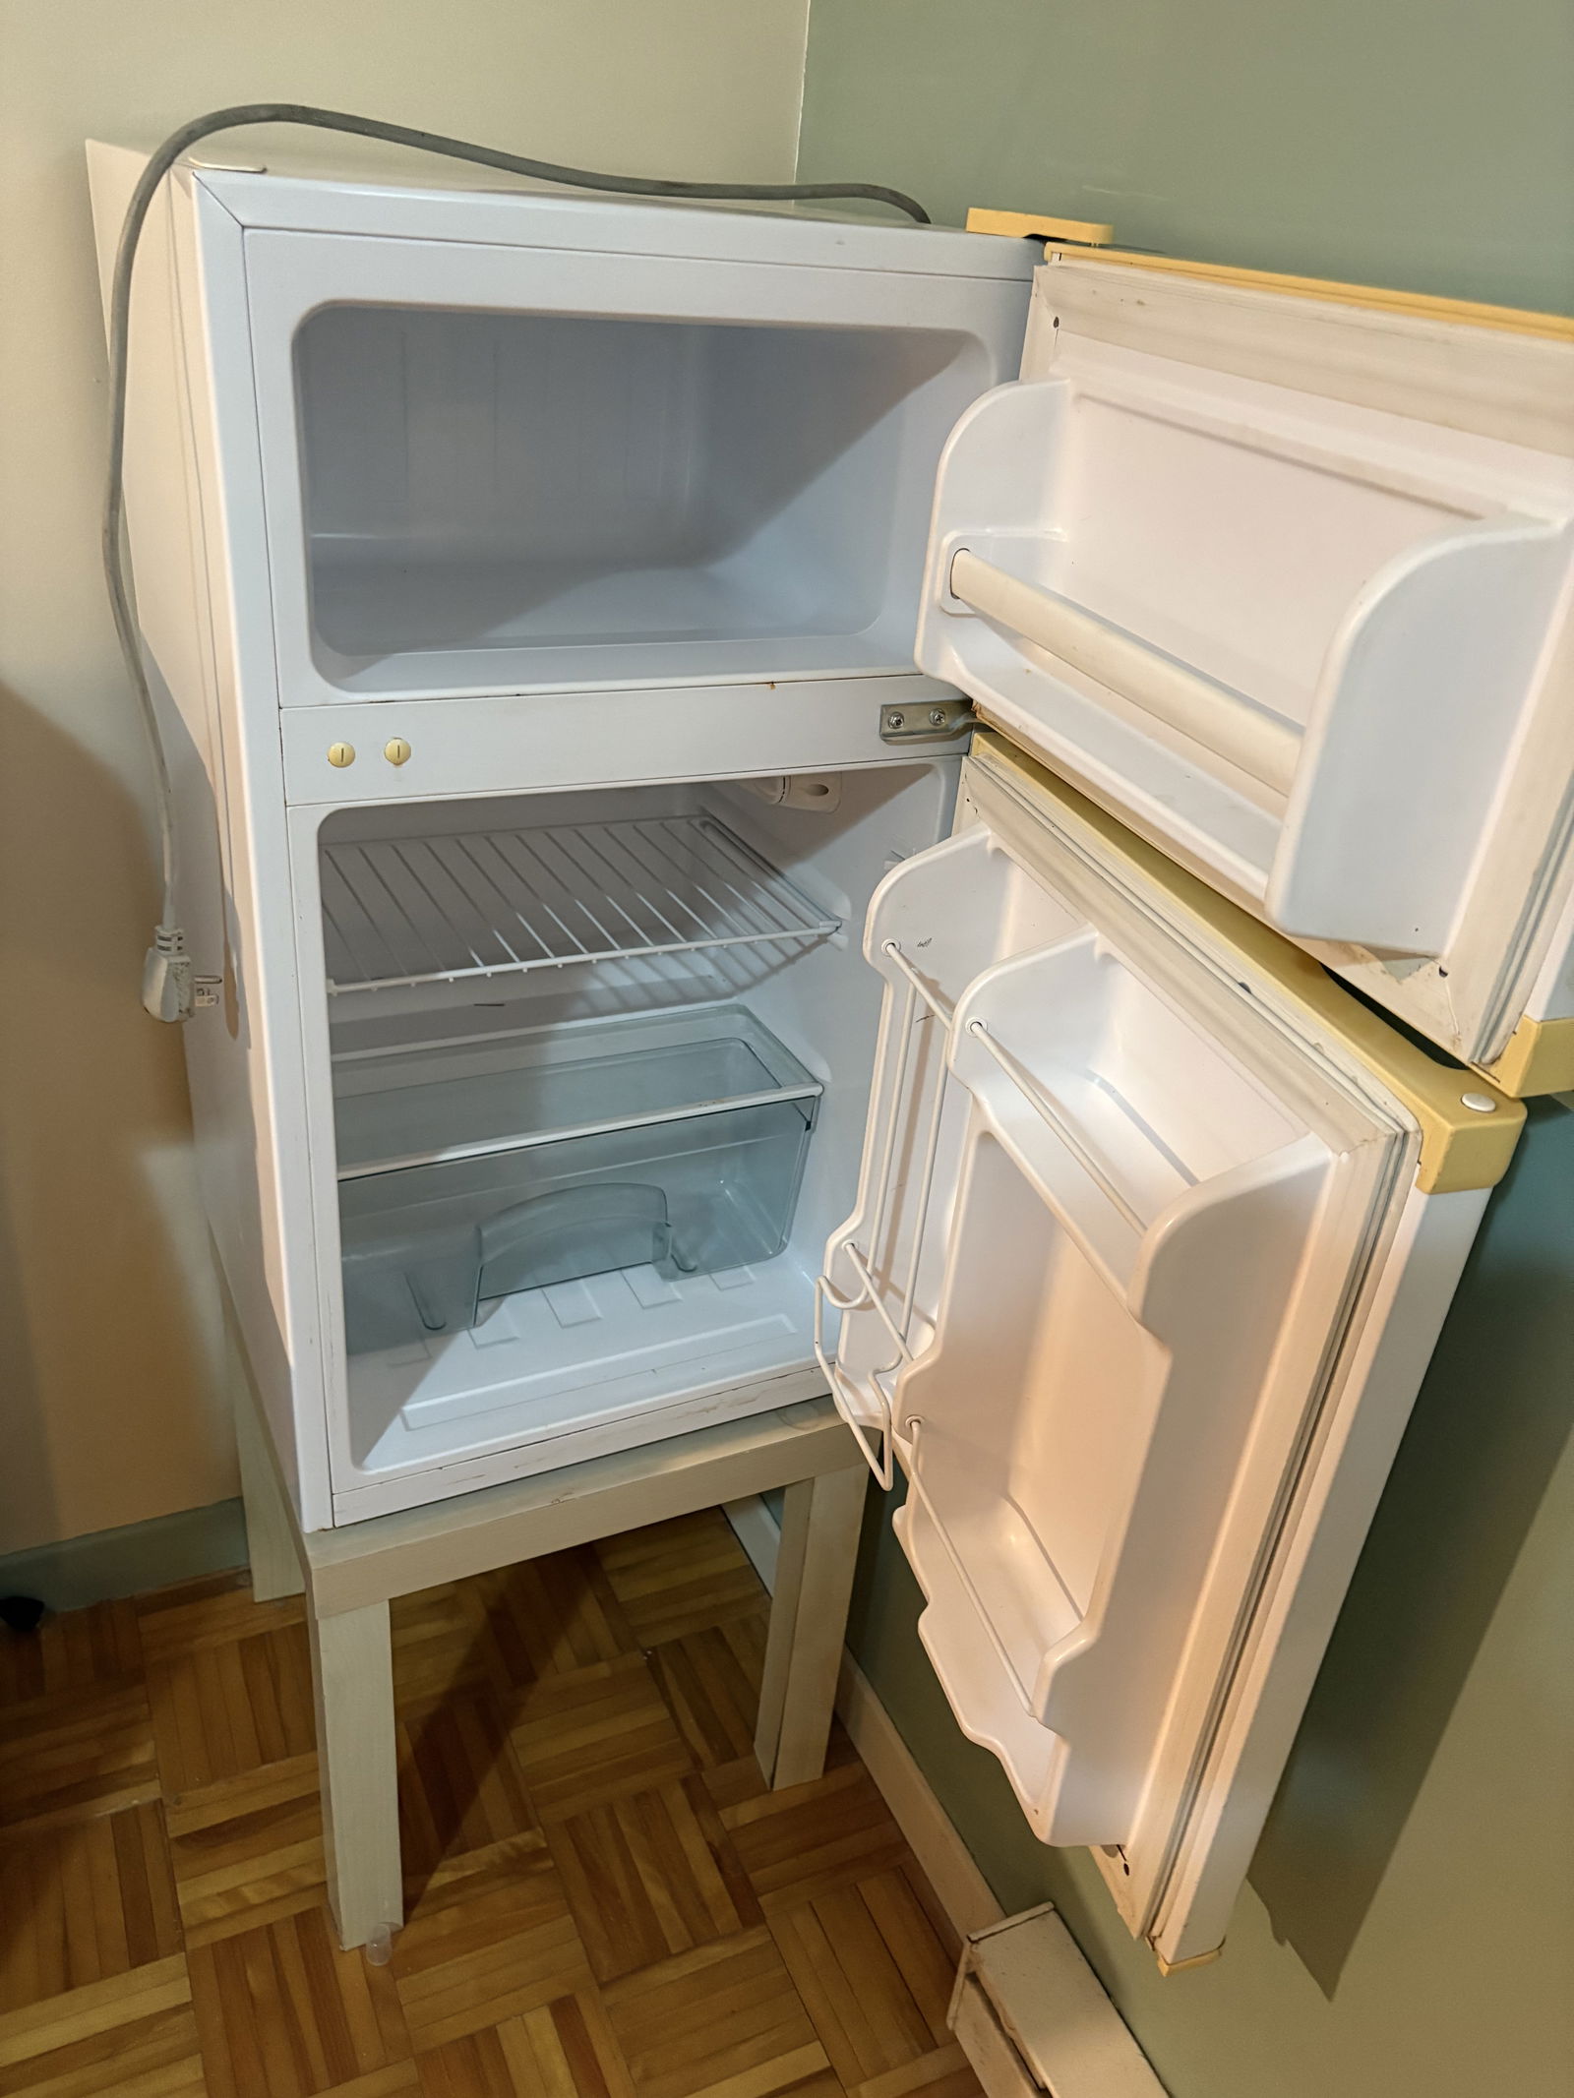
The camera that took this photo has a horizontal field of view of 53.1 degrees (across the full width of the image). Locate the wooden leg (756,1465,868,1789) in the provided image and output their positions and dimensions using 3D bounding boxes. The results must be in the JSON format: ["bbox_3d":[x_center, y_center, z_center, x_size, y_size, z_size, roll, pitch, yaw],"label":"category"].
[{"bbox_3d":[0.018,0.505,1.405,0.051,0.390,0.051,-9,32,-25],"label":"wooden leg"}]

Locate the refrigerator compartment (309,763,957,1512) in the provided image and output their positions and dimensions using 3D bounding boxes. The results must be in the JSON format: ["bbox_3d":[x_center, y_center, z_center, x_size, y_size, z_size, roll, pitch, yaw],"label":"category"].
[{"bbox_3d":[-0.180,-0.019,1.222,0.430,0.520,0.350,-9,32,-26],"label":"refrigerator compartment"}]

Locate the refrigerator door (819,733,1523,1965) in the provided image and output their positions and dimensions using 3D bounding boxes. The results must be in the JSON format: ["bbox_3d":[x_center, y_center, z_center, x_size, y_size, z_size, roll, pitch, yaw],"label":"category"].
[{"bbox_3d":[0.139,0.168,0.963,0.145,0.580,0.485,-4,30,-18],"label":"refrigerator door"}]

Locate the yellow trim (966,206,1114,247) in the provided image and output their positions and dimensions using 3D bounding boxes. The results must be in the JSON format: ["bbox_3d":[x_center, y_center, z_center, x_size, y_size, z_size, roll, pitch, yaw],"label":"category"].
[{"bbox_3d":[0.141,-0.464,0.888,0.038,0.015,0.092,-9,32,-26],"label":"yellow trim"}]

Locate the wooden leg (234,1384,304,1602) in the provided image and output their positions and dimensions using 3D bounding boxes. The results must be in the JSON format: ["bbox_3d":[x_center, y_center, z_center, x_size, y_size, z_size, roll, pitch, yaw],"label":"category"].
[{"bbox_3d":[-0.509,0.378,1.542,0.051,0.390,0.051,-9,32,-25],"label":"wooden leg"}]

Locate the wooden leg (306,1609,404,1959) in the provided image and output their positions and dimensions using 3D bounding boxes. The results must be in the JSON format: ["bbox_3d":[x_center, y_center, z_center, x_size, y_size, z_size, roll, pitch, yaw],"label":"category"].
[{"bbox_3d":[-0.337,0.560,1.238,0.051,0.390,0.051,-9,32,-25],"label":"wooden leg"}]

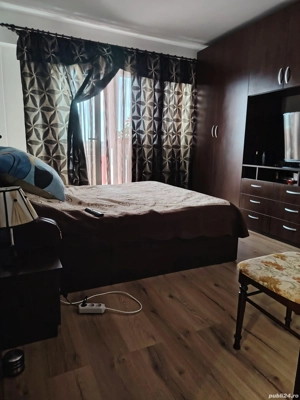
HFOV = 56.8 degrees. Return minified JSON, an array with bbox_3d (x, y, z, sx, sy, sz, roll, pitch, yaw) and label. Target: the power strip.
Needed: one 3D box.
[{"bbox_3d":[-0.356,0.678,1.739,0.163,0.036,0.052,1,11,-1],"label":"power strip"}]

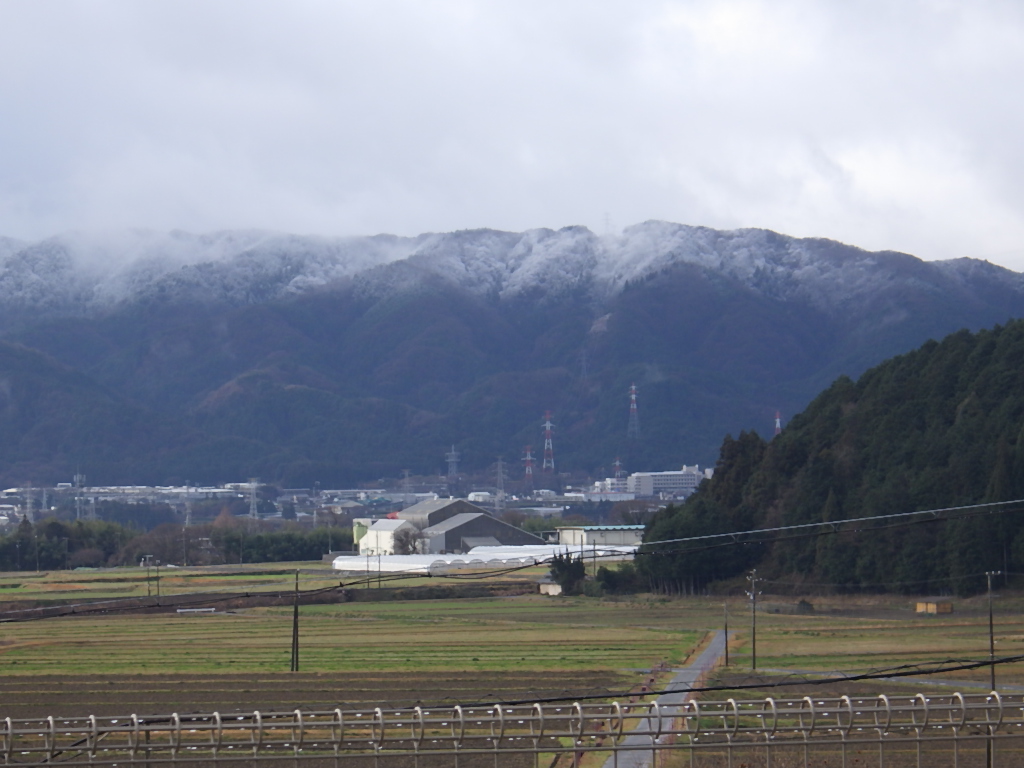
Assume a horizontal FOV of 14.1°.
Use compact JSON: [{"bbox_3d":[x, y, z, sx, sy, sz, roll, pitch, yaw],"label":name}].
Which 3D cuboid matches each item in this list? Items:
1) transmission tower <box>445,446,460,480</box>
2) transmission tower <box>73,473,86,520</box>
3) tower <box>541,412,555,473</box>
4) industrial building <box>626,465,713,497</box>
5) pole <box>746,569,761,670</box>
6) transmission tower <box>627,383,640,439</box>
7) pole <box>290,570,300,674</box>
[{"bbox_3d":[-61.779,80.987,4300.000,14.000,36.340,13.000,0,-1,0],"label":"transmission tower"},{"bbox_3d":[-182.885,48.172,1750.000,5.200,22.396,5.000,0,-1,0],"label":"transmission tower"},{"bbox_3d":[41.725,67.803,4800.000,14.500,71.860,12.000,0,-1,0],"label":"tower"},{"bbox_3d":[162.656,100.057,4250.000,88.000,32.839,30.000,0,-1,-11],"label":"industrial building"},{"bbox_3d":[30.007,29.348,515.000,1.750,12.560,0.800,0,-1,0],"label":"pole"},{"bbox_3d":[158.425,35.857,5400.000,14.500,75.627,13.000,0,-1,0],"label":"transmission tower"},{"bbox_3d":[-26.923,29.534,515.000,1.100,12.684,0.700,0,-1,0],"label":"pole"}]

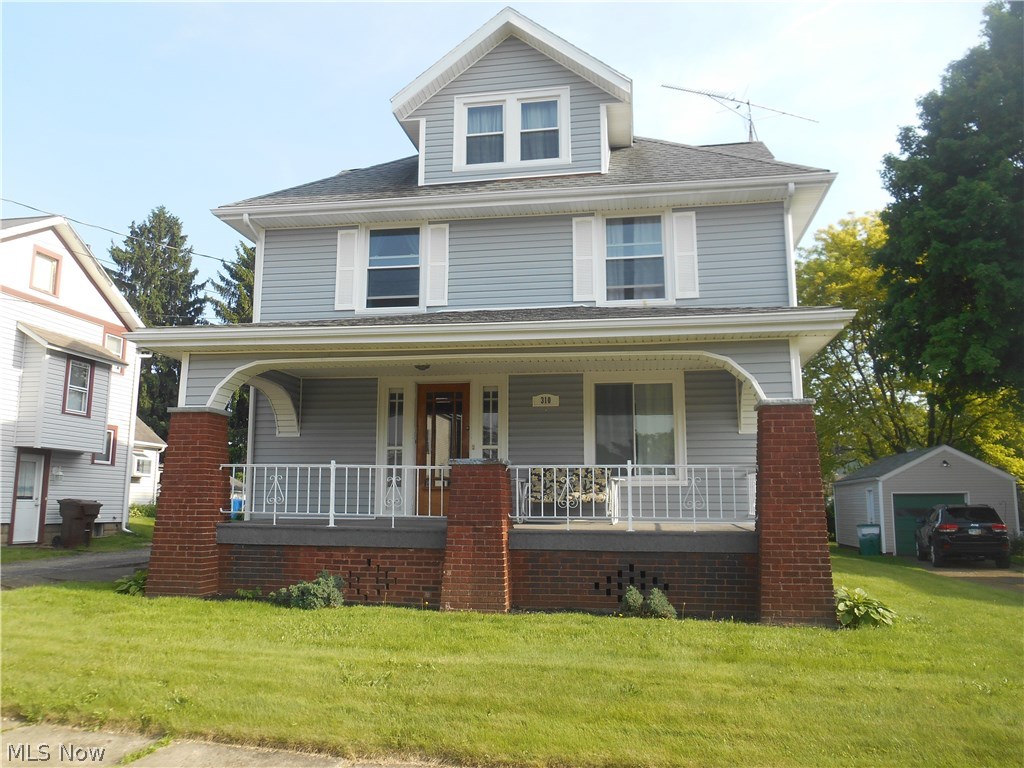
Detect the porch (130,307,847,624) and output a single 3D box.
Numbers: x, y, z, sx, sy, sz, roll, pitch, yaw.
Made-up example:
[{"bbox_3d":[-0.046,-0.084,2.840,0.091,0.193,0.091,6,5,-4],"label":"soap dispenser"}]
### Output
[{"bbox_3d":[-0.310,0.688,10.214,8.524,4.220,3.370,-1,-8,10],"label":"porch"}]

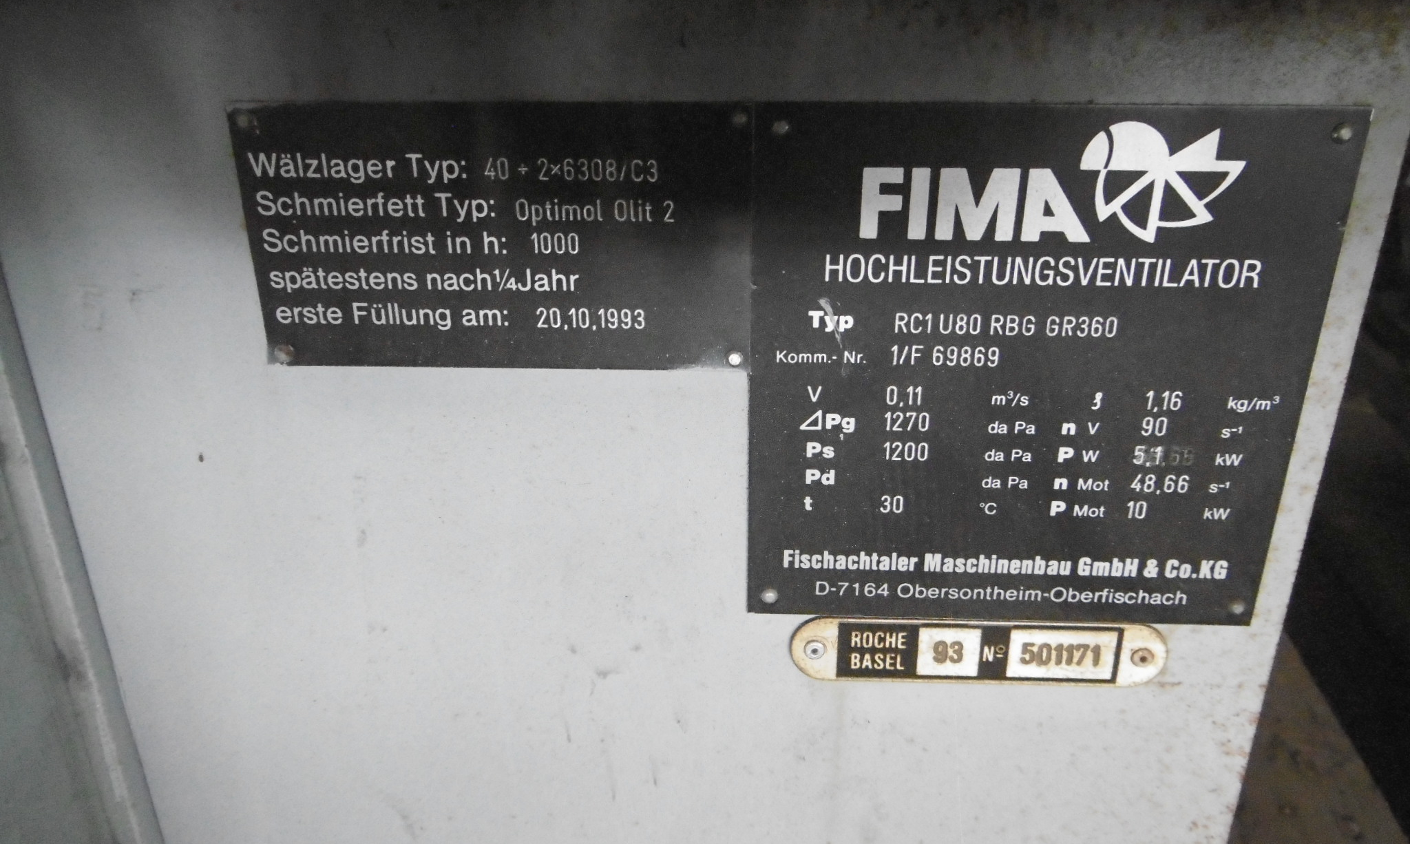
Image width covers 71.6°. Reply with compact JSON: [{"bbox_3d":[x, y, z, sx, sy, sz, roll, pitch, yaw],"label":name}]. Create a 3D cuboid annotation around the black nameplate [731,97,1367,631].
[{"bbox_3d":[0.079,-0.008,0.240,0.136,0.133,0.002,1,21,2],"label":"black nameplate"}]

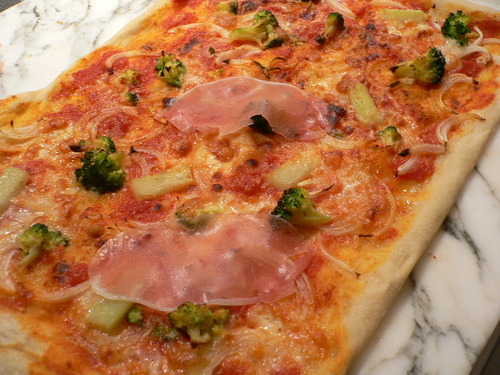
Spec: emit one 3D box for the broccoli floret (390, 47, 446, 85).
[{"bbox_3d":[0.157,-0.114,0.471,0.053,0.028,0.034,-8,50,-7],"label":"broccoli floret"}]

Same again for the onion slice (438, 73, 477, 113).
[{"bbox_3d":[0.185,-0.086,0.453,0.033,0.006,0.046,4,51,3],"label":"onion slice"}]

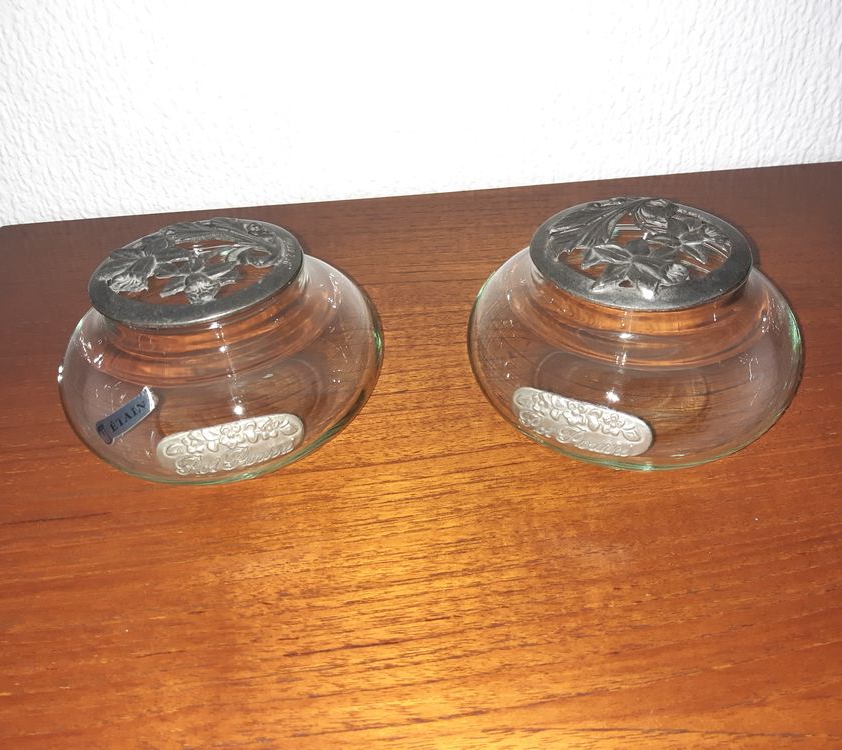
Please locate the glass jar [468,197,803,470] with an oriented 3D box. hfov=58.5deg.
[{"bbox_3d":[0.070,-0.017,0.254,0.110,0.060,0.110,-3,39,2],"label":"glass jar"}]

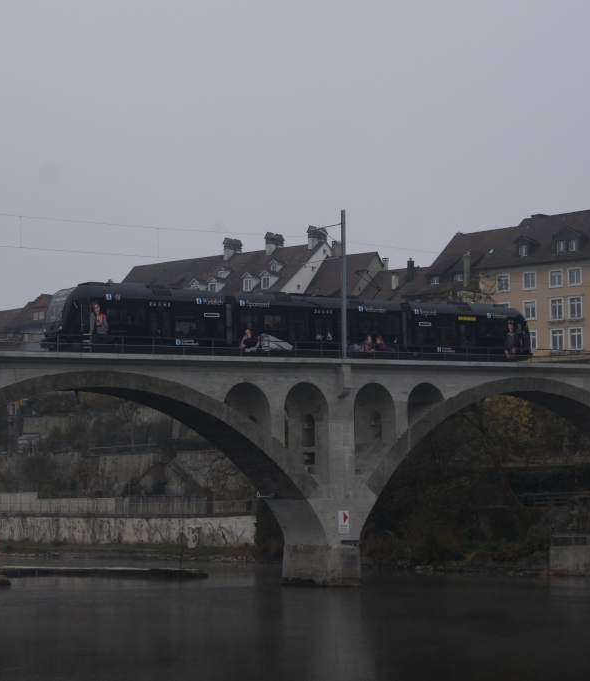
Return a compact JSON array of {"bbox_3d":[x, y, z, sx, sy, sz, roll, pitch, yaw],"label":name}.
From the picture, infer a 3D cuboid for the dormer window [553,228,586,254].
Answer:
[{"bbox_3d":[26.605,-9.384,141.394,3.014,2.480,2.400,-5,-7,41],"label":"dormer window"}]

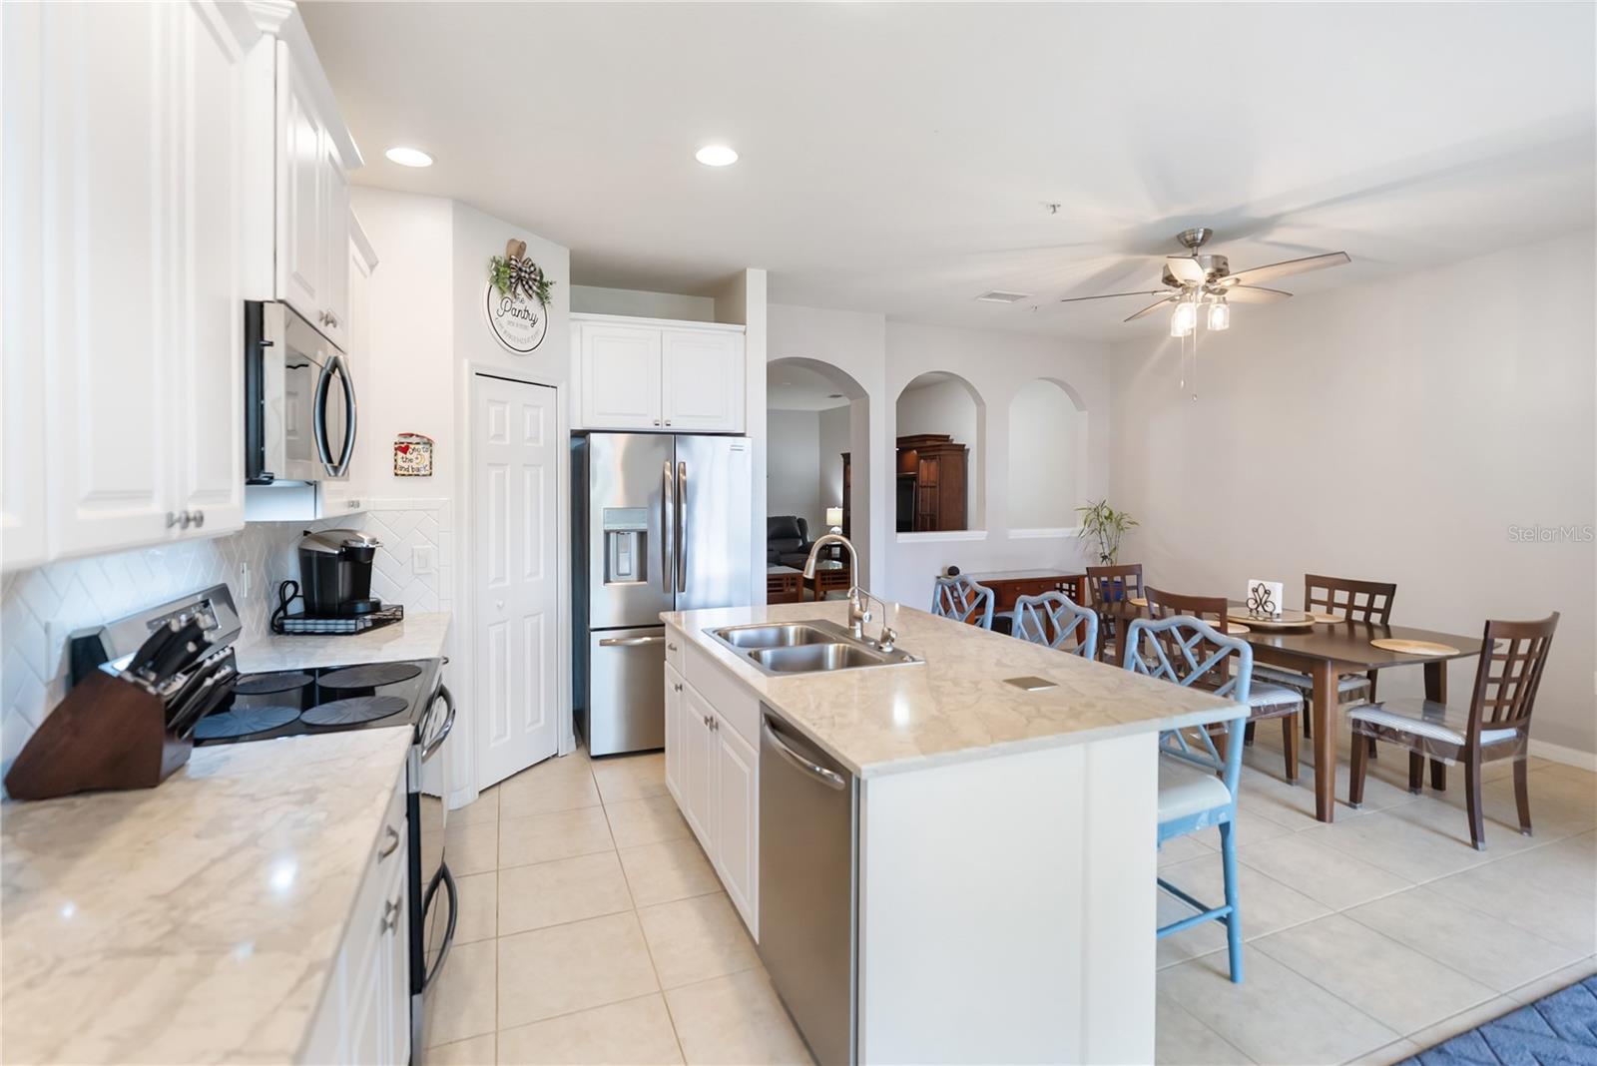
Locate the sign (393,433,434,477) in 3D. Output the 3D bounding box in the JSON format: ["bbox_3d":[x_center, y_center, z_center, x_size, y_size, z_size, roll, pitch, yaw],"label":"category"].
[{"bbox_3d":[-1.740,-0.348,3.216,0.160,0.190,0.015,-1,3,-22],"label":"sign"}]

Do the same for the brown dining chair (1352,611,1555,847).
[{"bbox_3d":[2.887,0.817,3.183,0.520,0.965,0.530,-1,3,-22],"label":"brown dining chair"}]

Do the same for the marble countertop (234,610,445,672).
[{"bbox_3d":[-1.689,0.414,2.720,0.650,0.040,1.050,-1,3,-22],"label":"marble countertop"}]

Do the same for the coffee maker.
[{"bbox_3d":[-1.840,0.158,2.855,0.275,0.325,0.215,1,3,4],"label":"coffee maker"}]

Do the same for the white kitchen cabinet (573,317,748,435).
[{"bbox_3d":[-0.917,-0.941,4.457,1.020,0.660,0.620,-1,3,-22],"label":"white kitchen cabinet"}]

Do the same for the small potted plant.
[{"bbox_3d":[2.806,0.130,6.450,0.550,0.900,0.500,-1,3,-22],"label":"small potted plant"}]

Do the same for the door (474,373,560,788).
[{"bbox_3d":[-1.482,0.245,3.754,0.035,2.040,0.563,1,3,23],"label":"door"}]

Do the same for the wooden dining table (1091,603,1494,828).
[{"bbox_3d":[2.558,0.887,3.917,1.110,0.765,1.650,-1,3,-22],"label":"wooden dining table"}]

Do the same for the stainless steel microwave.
[{"bbox_3d":[-1.438,-0.333,1.809,0.430,0.400,0.755,-1,3,-22],"label":"stainless steel microwave"}]

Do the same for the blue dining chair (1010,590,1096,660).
[{"bbox_3d":[0.823,0.789,2.844,0.530,1.080,0.480,-1,3,-22],"label":"blue dining chair"}]

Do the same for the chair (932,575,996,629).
[{"bbox_3d":[0.586,0.758,3.416,0.530,1.080,0.480,-1,3,-22],"label":"chair"}]

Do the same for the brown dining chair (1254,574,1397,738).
[{"bbox_3d":[3.000,0.778,4.073,0.570,0.970,0.510,-1,3,-22],"label":"brown dining chair"}]

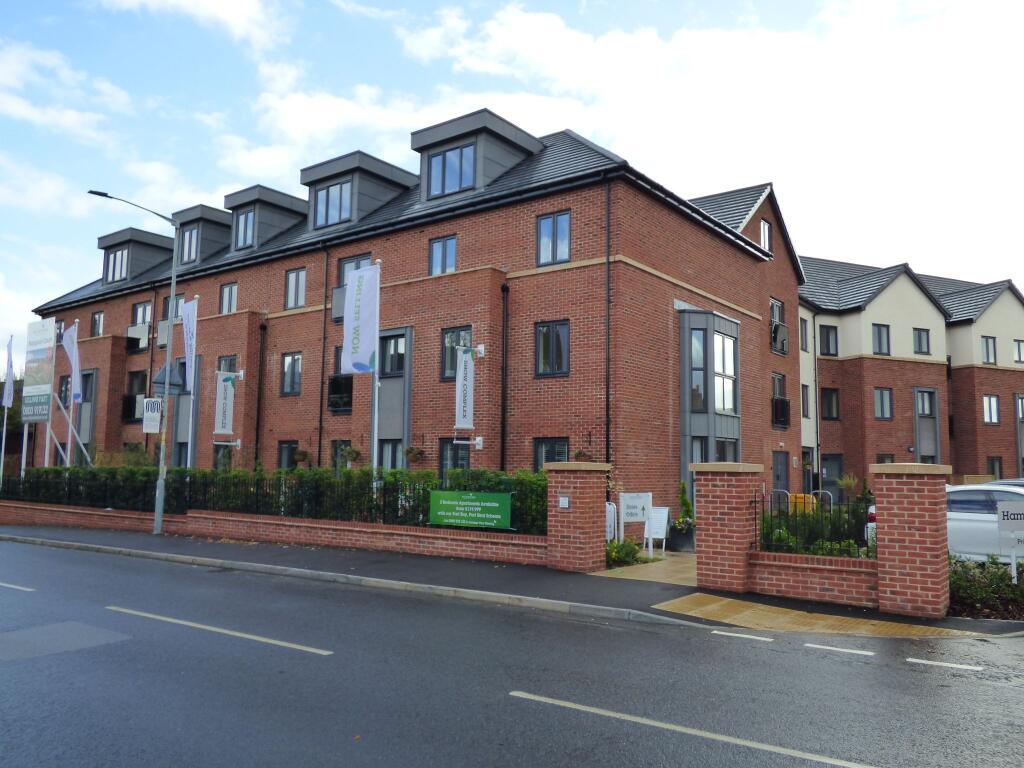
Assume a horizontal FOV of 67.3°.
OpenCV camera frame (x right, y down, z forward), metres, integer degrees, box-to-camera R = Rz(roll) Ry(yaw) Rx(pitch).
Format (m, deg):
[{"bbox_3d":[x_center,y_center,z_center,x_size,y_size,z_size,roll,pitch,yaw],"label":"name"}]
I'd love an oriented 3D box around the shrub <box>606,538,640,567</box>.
[{"bbox_3d":[1.887,2.865,13.258,0.580,0.420,0.540,-4,-7,36],"label":"shrub"}]

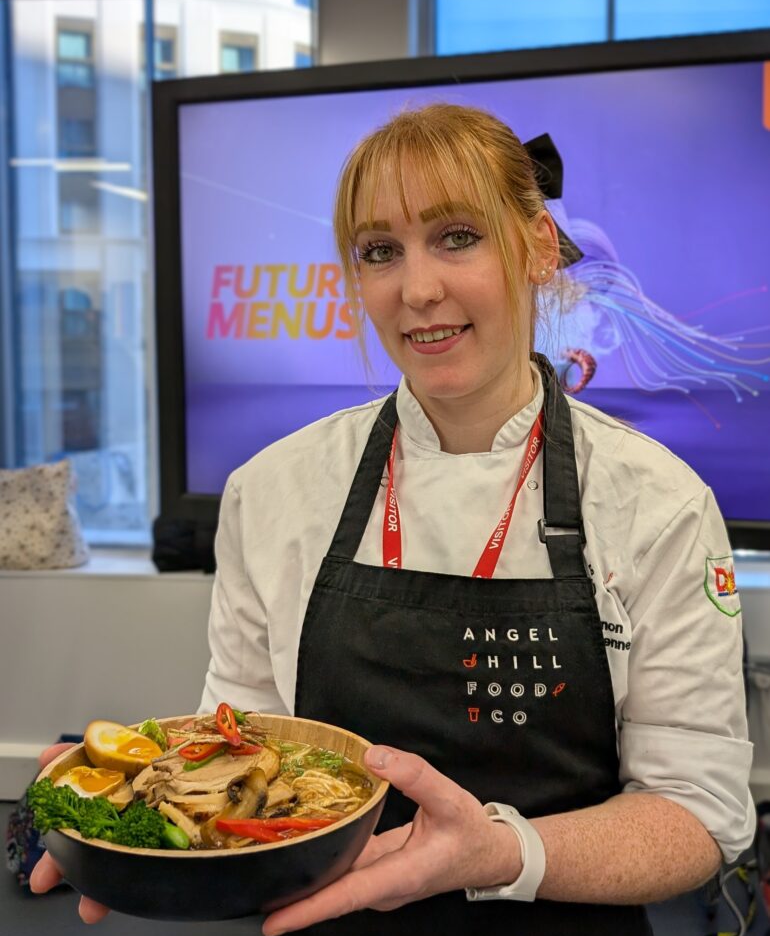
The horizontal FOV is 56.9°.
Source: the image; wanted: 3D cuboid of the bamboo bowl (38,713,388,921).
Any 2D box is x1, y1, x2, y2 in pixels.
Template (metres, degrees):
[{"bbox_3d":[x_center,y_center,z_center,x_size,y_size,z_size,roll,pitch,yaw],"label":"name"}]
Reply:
[{"bbox_3d":[-0.104,0.221,0.449,0.213,0.067,0.213,2,0,0],"label":"bamboo bowl"}]

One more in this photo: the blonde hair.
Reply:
[{"bbox_3d":[0.060,-0.208,0.650,0.197,0.235,0.235,-6,2,21],"label":"blonde hair"}]

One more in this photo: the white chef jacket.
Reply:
[{"bbox_3d":[0.087,0.195,0.670,0.500,0.570,0.320,0,2,12],"label":"white chef jacket"}]

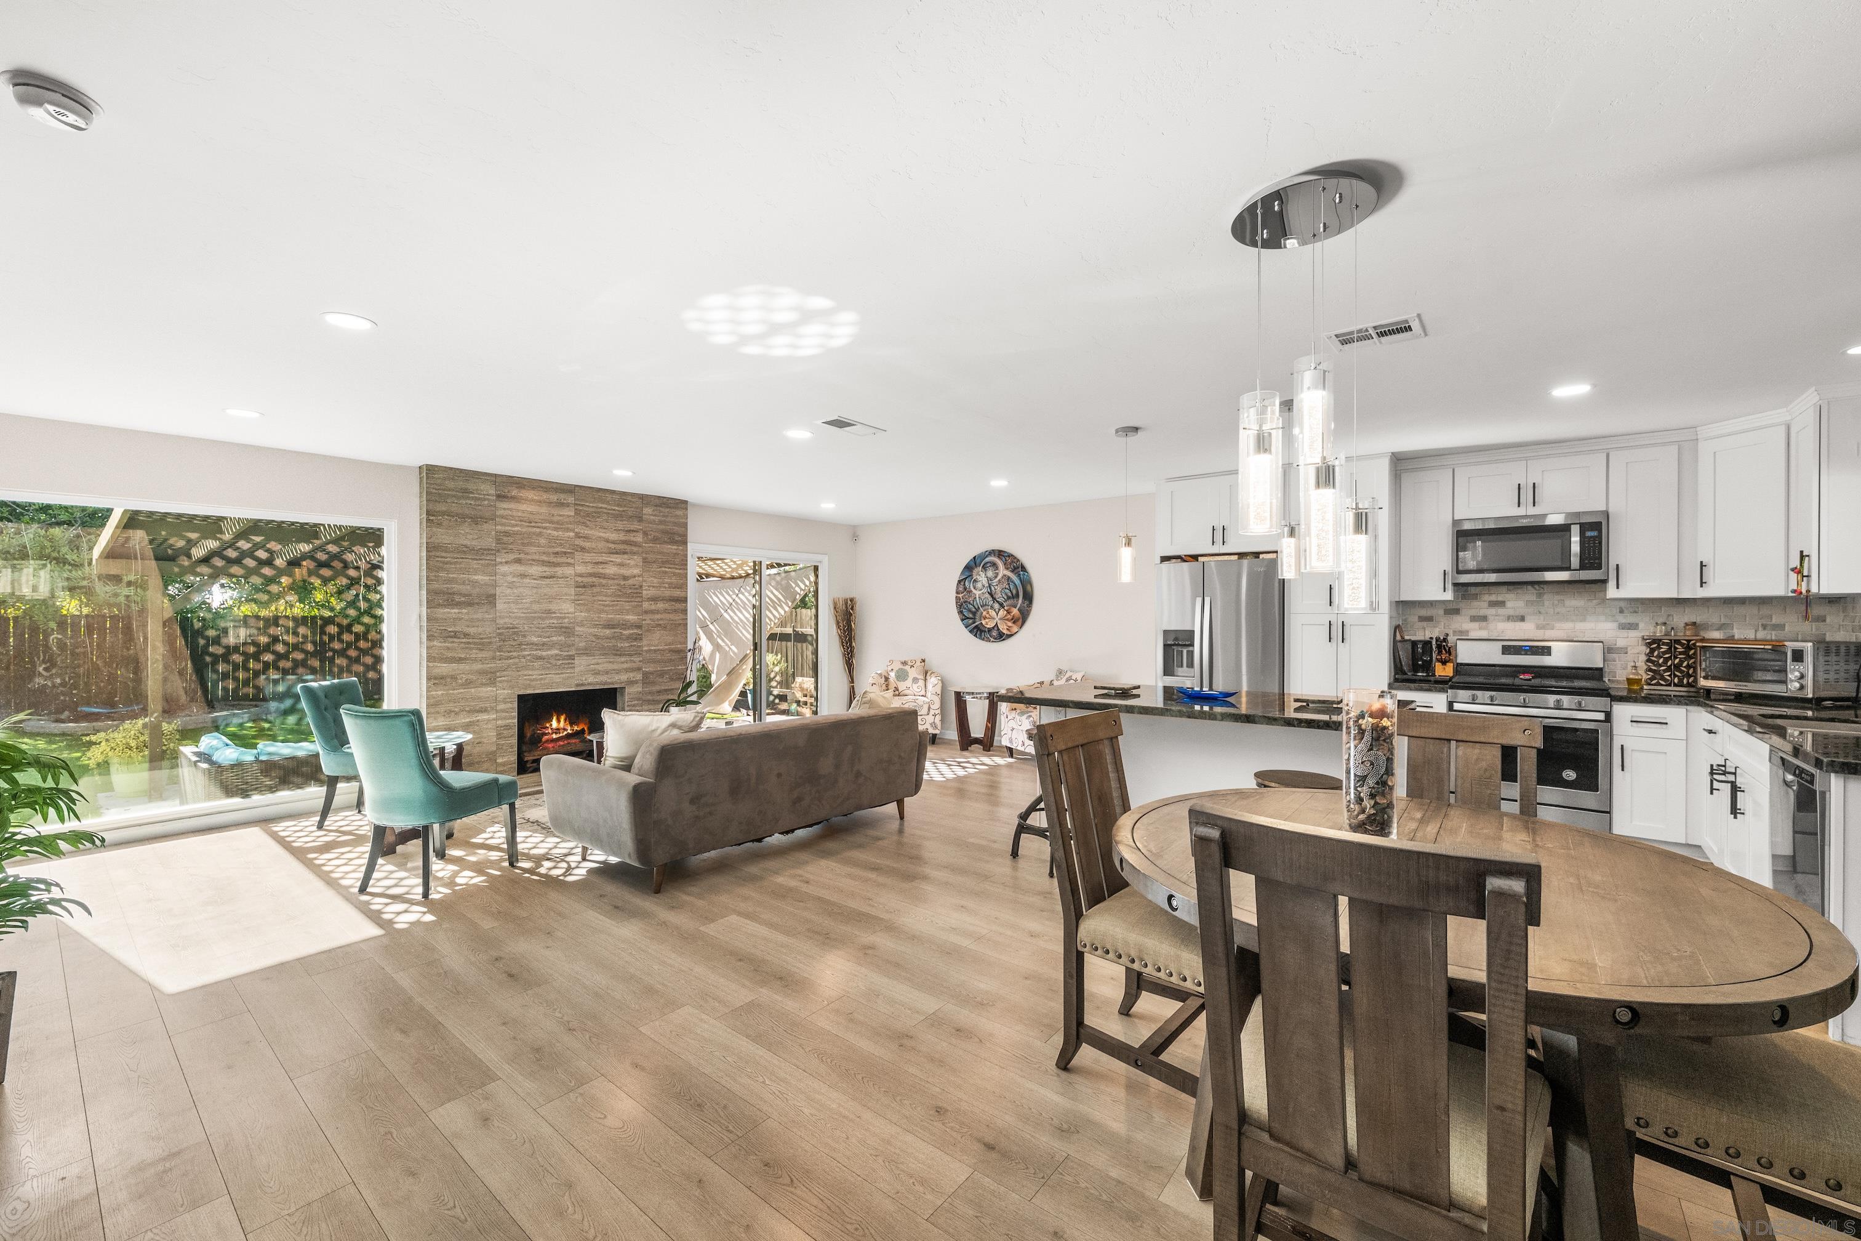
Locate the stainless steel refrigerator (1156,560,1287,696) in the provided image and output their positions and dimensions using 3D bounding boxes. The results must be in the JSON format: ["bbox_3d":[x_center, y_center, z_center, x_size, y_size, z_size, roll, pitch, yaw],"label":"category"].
[{"bbox_3d":[2.337,0.444,5.703,0.893,1.780,0.740,0,0,38],"label":"stainless steel refrigerator"}]

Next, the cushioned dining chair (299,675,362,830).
[{"bbox_3d":[-3.627,0.846,4.806,0.655,0.942,0.536,0,0,-8],"label":"cushioned dining chair"}]

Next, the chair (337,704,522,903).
[{"bbox_3d":[-2.538,0.866,3.717,0.510,0.905,0.620,0,0,12],"label":"chair"}]

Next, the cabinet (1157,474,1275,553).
[{"bbox_3d":[2.375,-0.801,5.787,0.920,0.590,0.600,0,0,38],"label":"cabinet"}]

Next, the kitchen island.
[{"bbox_3d":[1.480,0.880,3.923,1.840,0.915,1.170,0,0,38],"label":"kitchen island"}]

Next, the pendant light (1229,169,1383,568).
[{"bbox_3d":[0.971,-0.571,1.883,0.341,1.061,0.341,0,0,38],"label":"pendant light"}]

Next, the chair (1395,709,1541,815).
[{"bbox_3d":[1.660,0.834,2.320,0.480,1.020,0.570,0,0,38],"label":"chair"}]

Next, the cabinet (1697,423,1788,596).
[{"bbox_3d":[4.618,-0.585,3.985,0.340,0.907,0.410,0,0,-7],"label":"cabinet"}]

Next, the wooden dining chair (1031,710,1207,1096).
[{"bbox_3d":[0.697,0.830,2.218,0.570,1.020,0.490,0,0,38],"label":"wooden dining chair"}]

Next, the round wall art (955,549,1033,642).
[{"bbox_3d":[0.639,-0.255,7.571,0.987,0.985,0.030,0,0,38],"label":"round wall art"}]

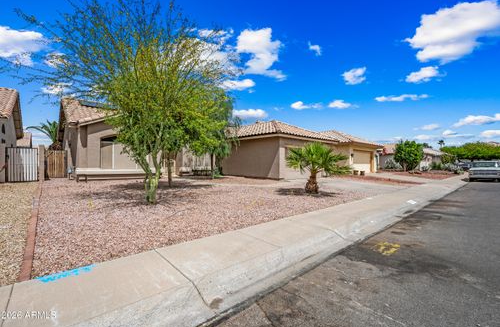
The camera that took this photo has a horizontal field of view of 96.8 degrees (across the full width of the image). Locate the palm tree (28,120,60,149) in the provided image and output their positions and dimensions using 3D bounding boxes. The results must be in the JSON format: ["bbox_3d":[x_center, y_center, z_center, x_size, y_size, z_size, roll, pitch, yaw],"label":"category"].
[{"bbox_3d":[-22.200,-1.850,25.200,4.600,5.800,4.600,0,0,0],"label":"palm tree"}]

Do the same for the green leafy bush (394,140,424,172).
[{"bbox_3d":[19.300,-0.950,27.000,3.700,4.000,3.700,0,0,0],"label":"green leafy bush"}]

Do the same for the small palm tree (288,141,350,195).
[{"bbox_3d":[2.750,0.160,8.950,2.500,2.100,2.400,0,0,0],"label":"small palm tree"}]

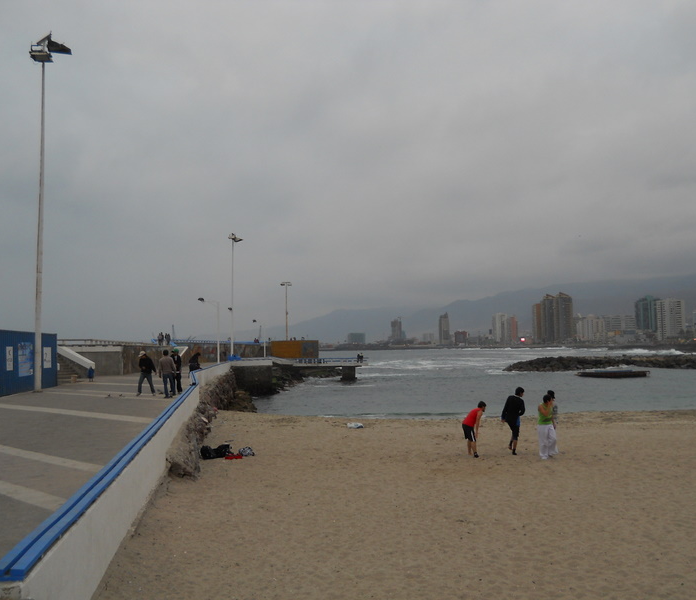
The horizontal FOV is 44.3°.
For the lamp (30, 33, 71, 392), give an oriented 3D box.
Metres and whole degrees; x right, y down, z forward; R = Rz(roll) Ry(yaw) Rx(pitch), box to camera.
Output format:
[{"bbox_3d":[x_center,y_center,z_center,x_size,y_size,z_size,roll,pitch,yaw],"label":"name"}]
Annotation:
[{"bbox_3d":[-12.595,-3.812,36.252,1.550,15.333,1.350,1,-3,-11],"label":"lamp"}]

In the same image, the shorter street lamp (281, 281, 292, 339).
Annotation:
[{"bbox_3d":[-11.807,3.269,165.058,2.200,13.327,1.300,0,-3,0],"label":"shorter street lamp"}]

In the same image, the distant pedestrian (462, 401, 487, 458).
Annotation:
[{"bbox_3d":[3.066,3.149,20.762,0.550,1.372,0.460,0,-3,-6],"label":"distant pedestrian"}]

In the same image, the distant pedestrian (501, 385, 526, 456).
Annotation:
[{"bbox_3d":[4.077,2.989,21.071,0.520,1.683,0.480,-2,-4,30],"label":"distant pedestrian"}]

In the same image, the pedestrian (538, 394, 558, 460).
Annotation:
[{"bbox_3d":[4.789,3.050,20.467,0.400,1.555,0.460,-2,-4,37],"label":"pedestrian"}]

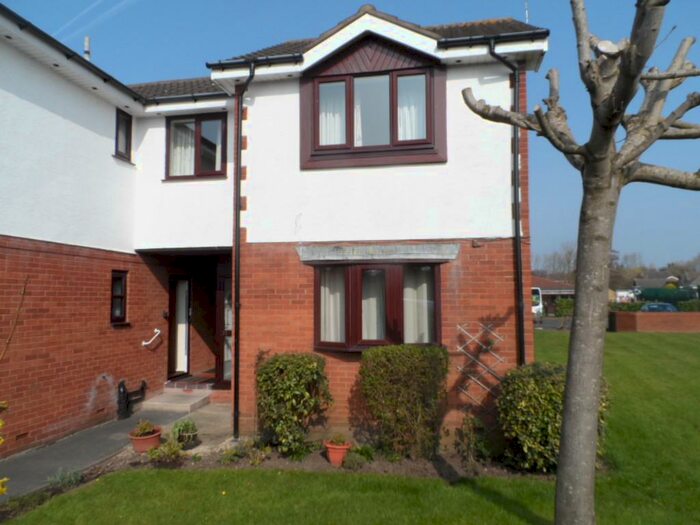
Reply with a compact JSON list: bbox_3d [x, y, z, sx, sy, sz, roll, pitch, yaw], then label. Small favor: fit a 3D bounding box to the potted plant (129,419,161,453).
[{"bbox_3d":[-2.674,2.242,6.384,0.410,0.400,0.410,-1,-4,10],"label":"potted plant"}]

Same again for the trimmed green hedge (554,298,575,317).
[{"bbox_3d":[14.210,2.901,32.000,1.400,1.350,1.300,-1,-4,12],"label":"trimmed green hedge"}]

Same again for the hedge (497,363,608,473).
[{"bbox_3d":[2.295,1.810,5.657,1.200,1.110,0.820,-1,-4,12],"label":"hedge"}]

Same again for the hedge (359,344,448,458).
[{"bbox_3d":[0.644,1.733,6.027,1.100,1.320,0.660,-1,-4,12],"label":"hedge"}]

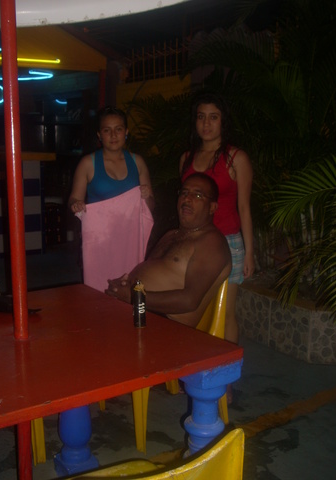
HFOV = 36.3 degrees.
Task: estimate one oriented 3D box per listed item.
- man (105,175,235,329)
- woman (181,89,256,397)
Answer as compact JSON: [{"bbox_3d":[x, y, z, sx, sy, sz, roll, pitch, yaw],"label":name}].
[{"bbox_3d":[-0.165,0.282,2.347,0.850,1.190,0.570,-4,9,-31],"label":"man"},{"bbox_3d":[0.231,0.052,2.641,0.420,1.580,0.280,5,9,23],"label":"woman"}]

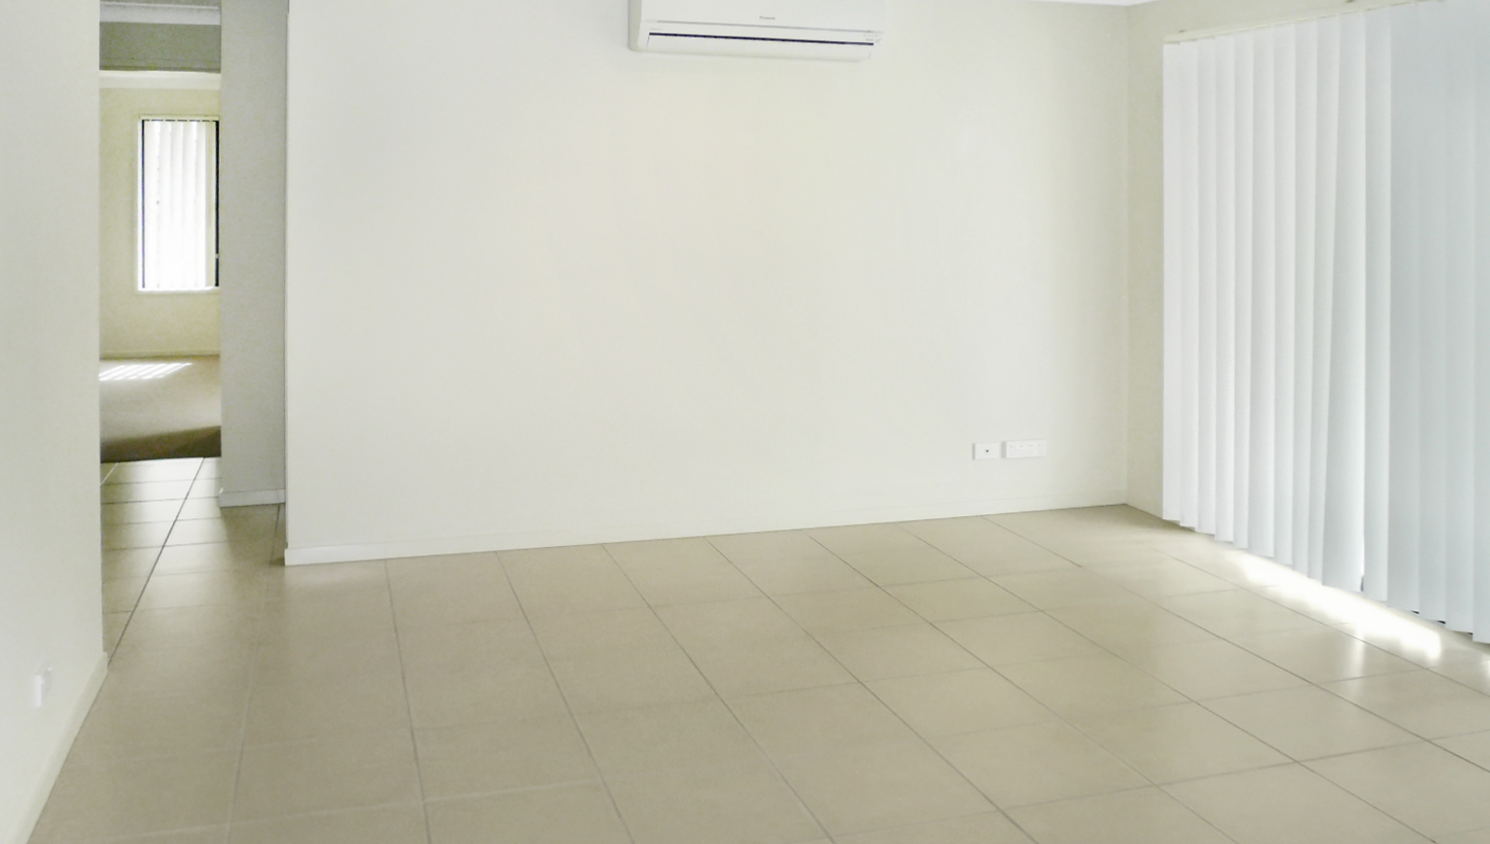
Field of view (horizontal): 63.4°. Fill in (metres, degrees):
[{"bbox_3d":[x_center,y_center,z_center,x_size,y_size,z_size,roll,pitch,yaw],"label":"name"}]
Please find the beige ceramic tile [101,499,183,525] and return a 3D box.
[{"bbox_3d":[-2.847,0.425,5.572,0.432,0.012,0.423,-2,11,-18],"label":"beige ceramic tile"}]

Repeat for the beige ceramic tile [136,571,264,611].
[{"bbox_3d":[-1.925,0.603,4.293,0.430,0.010,0.405,-2,11,-18],"label":"beige ceramic tile"}]

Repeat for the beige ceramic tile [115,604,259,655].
[{"bbox_3d":[-1.770,0.660,3.869,0.420,0.010,0.410,-2,10,-18],"label":"beige ceramic tile"}]

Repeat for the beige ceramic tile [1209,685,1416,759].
[{"bbox_3d":[1.653,0.875,3.548,0.450,0.012,0.450,-2,10,-18],"label":"beige ceramic tile"}]

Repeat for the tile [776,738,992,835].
[{"bbox_3d":[0.329,0.886,2.949,0.430,0.010,0.405,-2,11,-18],"label":"tile"}]

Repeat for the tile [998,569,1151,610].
[{"bbox_3d":[1.161,0.611,4.418,0.420,0.010,0.410,-2,10,-18],"label":"tile"}]

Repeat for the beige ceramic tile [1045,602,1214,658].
[{"bbox_3d":[1.289,0.701,4.069,0.430,0.010,0.405,-2,11,-18],"label":"beige ceramic tile"}]

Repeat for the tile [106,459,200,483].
[{"bbox_3d":[-3.211,0.290,6.587,0.450,0.012,0.450,-2,10,-18],"label":"tile"}]

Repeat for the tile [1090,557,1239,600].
[{"bbox_3d":[1.607,0.603,4.640,0.430,0.010,0.405,-2,11,-18],"label":"tile"}]

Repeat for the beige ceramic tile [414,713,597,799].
[{"bbox_3d":[-0.596,0.827,2.992,0.420,0.010,0.410,-2,10,-18],"label":"beige ceramic tile"}]

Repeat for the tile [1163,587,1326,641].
[{"bbox_3d":[1.864,0.729,4.579,0.455,0.010,0.445,-2,11,-18],"label":"tile"}]

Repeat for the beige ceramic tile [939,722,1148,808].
[{"bbox_3d":[0.800,0.940,3.323,0.455,0.010,0.445,-3,11,-18],"label":"beige ceramic tile"}]

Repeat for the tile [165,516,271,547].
[{"bbox_3d":[-2.174,0.456,5.033,0.420,0.010,0.410,-2,10,-18],"label":"tile"}]

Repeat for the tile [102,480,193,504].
[{"bbox_3d":[-3.080,0.360,6.173,0.455,0.010,0.445,-3,11,-19],"label":"tile"}]

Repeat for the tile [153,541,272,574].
[{"bbox_3d":[-2.221,0.565,5.061,0.450,0.012,0.450,-2,10,-18],"label":"tile"}]

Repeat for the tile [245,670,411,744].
[{"bbox_3d":[-1.116,0.776,3.240,0.420,0.010,0.410,-2,10,-18],"label":"tile"}]

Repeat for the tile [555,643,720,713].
[{"bbox_3d":[-0.354,0.801,3.738,0.442,0.012,0.423,-2,11,-18],"label":"tile"}]

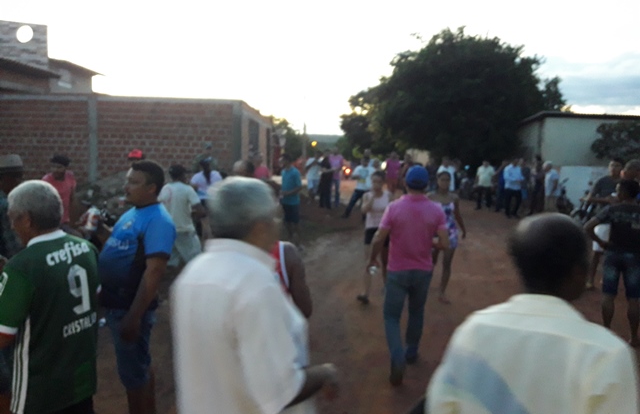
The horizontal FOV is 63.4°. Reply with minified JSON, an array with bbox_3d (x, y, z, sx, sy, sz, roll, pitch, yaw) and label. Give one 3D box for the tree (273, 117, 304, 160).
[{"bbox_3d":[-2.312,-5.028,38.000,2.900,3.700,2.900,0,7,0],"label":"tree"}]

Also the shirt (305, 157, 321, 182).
[{"bbox_3d":[-0.229,-1.144,15.800,0.480,0.700,0.320,-3,8,-20],"label":"shirt"}]

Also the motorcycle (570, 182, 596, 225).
[{"bbox_3d":[5.121,0.198,9.800,1.880,1.120,0.720,-5,8,-41],"label":"motorcycle"}]

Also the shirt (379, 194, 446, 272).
[{"bbox_3d":[0.759,0.209,4.250,0.550,0.640,0.320,0,7,2],"label":"shirt"}]

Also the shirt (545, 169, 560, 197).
[{"bbox_3d":[5.614,-0.567,12.500,0.300,0.680,0.460,-2,7,-17],"label":"shirt"}]

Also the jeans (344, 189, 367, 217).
[{"bbox_3d":[0.891,-0.088,13.000,0.520,0.780,0.380,2,8,14],"label":"jeans"}]

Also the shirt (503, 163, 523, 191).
[{"bbox_3d":[5.195,-0.792,13.900,0.530,0.720,0.310,-2,7,-20],"label":"shirt"}]

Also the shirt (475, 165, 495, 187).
[{"bbox_3d":[4.989,-0.925,15.700,0.530,0.700,0.290,1,6,9],"label":"shirt"}]

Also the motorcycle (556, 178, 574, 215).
[{"bbox_3d":[6.209,-0.163,13.200,0.720,1.100,1.850,5,8,37],"label":"motorcycle"}]

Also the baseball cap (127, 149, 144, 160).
[{"bbox_3d":[-2.815,-0.801,7.900,0.190,0.140,0.260,6,10,40],"label":"baseball cap"}]

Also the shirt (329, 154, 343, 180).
[{"bbox_3d":[0.440,-1.150,14.700,0.440,0.720,0.290,0,7,3],"label":"shirt"}]

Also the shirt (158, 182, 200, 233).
[{"bbox_3d":[-1.683,0.006,6.200,0.500,0.640,0.290,2,7,18],"label":"shirt"}]

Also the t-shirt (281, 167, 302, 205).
[{"bbox_3d":[-0.512,-0.368,9.300,0.290,0.680,0.450,-6,9,-44],"label":"t-shirt"}]

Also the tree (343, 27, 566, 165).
[{"bbox_3d":[5.716,-4.192,22.000,9.400,7.200,8.400,2,7,18],"label":"tree"}]

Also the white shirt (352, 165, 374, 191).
[{"bbox_3d":[1.092,-0.716,13.000,0.540,0.660,0.320,1,7,6],"label":"white shirt"}]

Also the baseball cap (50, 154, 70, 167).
[{"bbox_3d":[-3.559,-0.638,7.100,0.190,0.140,0.260,4,9,30],"label":"baseball cap"}]

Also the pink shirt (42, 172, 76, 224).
[{"bbox_3d":[-3.271,-0.119,6.500,0.450,0.660,0.270,-2,7,-18],"label":"pink shirt"}]

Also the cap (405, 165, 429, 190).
[{"bbox_3d":[0.787,-0.240,4.220,0.190,0.170,0.260,0,6,-3],"label":"cap"}]

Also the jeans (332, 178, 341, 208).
[{"bbox_3d":[0.465,-0.409,14.600,0.320,0.900,0.260,0,7,0],"label":"jeans"}]

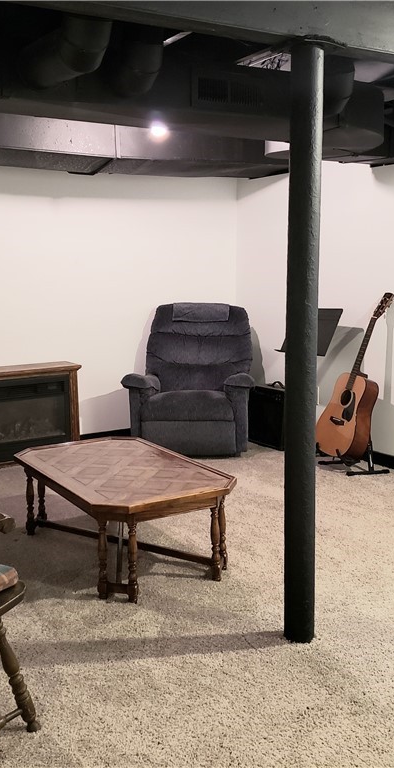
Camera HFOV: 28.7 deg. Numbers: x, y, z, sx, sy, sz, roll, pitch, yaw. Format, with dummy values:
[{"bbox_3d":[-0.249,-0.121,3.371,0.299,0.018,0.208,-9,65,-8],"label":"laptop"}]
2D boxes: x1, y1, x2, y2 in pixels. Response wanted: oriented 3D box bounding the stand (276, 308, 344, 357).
[{"bbox_3d":[0.710,0.021,4.864,0.440,0.990,0.480,-9,12,-42],"label":"stand"}]

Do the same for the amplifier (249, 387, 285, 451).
[{"bbox_3d":[0.578,0.219,5.456,0.240,0.425,0.400,-7,11,-34],"label":"amplifier"}]

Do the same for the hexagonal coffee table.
[{"bbox_3d":[-0.349,0.561,3.459,0.665,0.390,1.135,-6,10,-30],"label":"hexagonal coffee table"}]

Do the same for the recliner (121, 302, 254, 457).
[{"bbox_3d":[-0.006,-0.066,5.456,0.870,1.000,0.860,0,9,7],"label":"recliner"}]

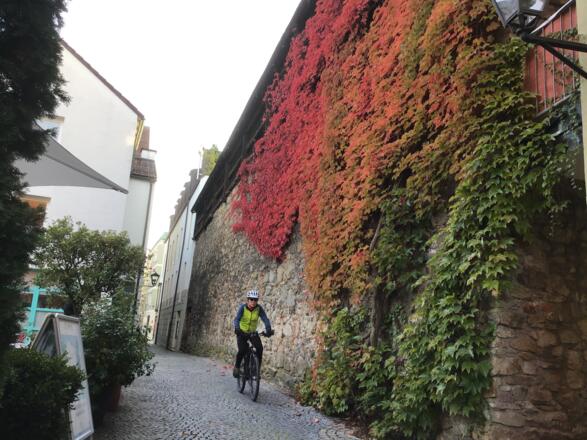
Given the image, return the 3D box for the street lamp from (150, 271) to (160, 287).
[{"bbox_3d":[-6.433,2.750,24.500,0.440,0.700,0.440,7,-13,-16],"label":"street lamp"}]

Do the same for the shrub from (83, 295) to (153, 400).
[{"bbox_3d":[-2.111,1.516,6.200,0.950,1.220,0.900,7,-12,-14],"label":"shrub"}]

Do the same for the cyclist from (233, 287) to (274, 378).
[{"bbox_3d":[-0.647,1.814,8.400,0.620,1.400,0.850,7,-12,-15],"label":"cyclist"}]

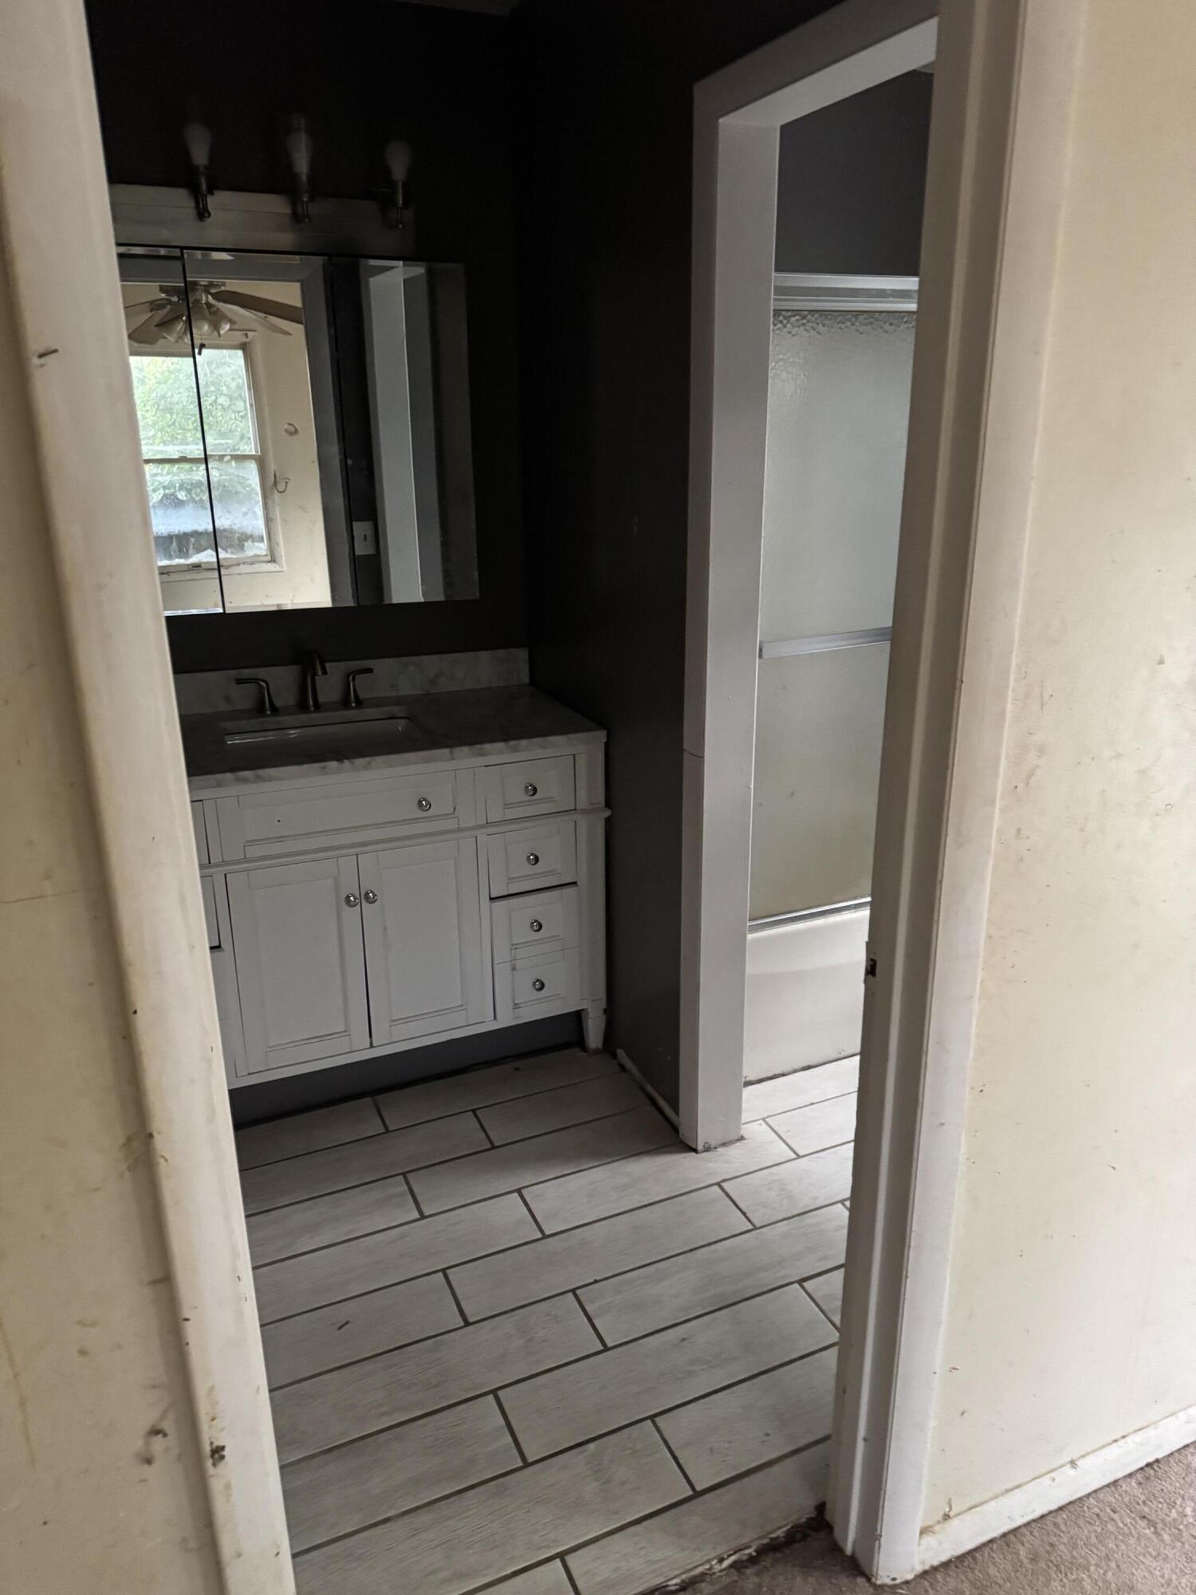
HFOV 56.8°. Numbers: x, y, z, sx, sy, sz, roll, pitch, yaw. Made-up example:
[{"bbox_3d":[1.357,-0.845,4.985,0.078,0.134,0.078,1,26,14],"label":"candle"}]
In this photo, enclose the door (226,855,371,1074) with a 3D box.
[{"bbox_3d":[-0.672,0.378,2.509,0.285,0.494,0.020,-9,20,-22],"label":"door"}]

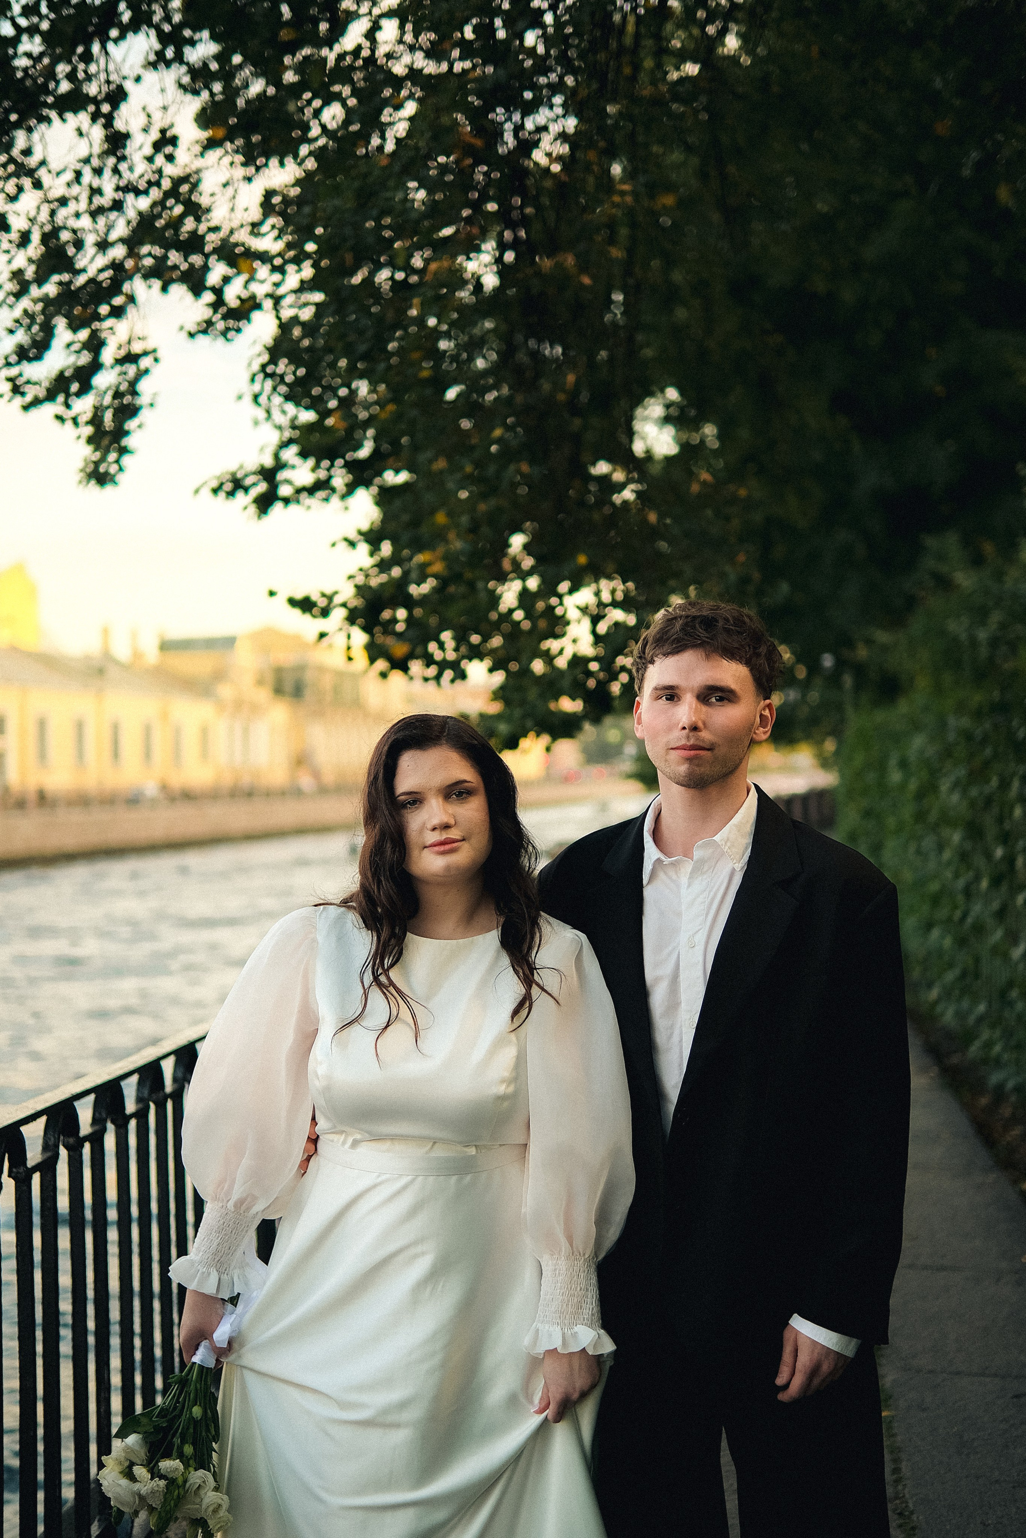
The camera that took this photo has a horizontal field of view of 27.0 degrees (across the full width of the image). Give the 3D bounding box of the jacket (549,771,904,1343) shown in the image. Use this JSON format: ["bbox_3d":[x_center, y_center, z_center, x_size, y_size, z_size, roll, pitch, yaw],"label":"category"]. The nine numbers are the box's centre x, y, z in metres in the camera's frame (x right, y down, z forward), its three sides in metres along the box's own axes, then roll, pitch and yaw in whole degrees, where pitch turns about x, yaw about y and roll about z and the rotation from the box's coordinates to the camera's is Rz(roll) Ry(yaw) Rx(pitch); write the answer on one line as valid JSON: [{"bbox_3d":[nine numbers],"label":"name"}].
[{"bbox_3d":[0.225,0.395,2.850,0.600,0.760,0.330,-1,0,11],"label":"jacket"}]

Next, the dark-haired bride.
[{"bbox_3d":[-0.135,0.775,2.780,0.620,1.680,0.430,-1,0,-5],"label":"dark-haired bride"}]

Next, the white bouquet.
[{"bbox_3d":[-0.433,0.838,2.700,0.180,0.340,0.170,16,-7,0],"label":"white bouquet"}]

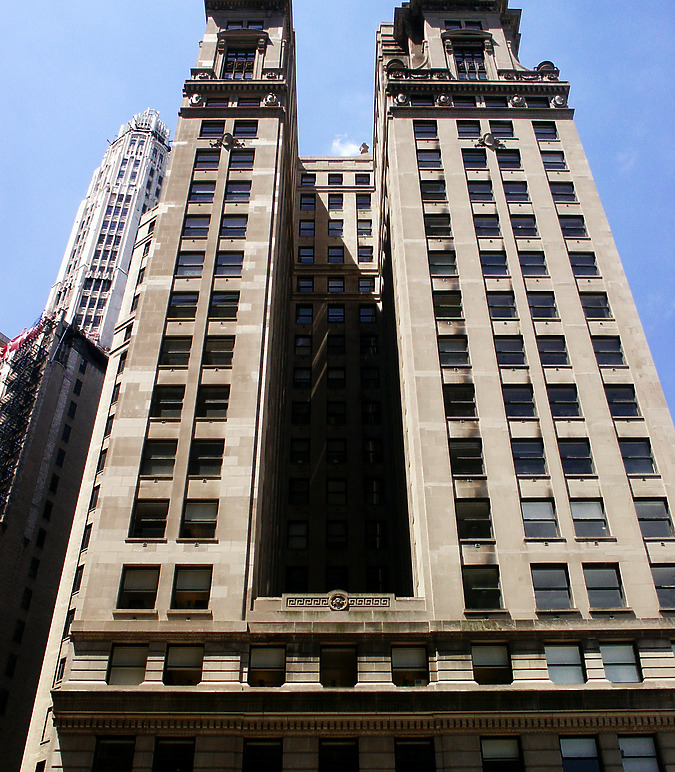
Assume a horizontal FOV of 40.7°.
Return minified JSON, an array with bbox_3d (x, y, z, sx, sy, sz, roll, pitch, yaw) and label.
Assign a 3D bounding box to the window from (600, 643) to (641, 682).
[{"bbox_3d":[11.018,10.791,35.205,1.360,1.751,0.250,0,-42,0],"label":"window"}]

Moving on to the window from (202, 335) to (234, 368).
[{"bbox_3d":[-6.302,-1.837,48.788,1.621,2.201,0.200,0,-42,0],"label":"window"}]

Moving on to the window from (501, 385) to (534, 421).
[{"bbox_3d":[9.304,0.809,46.477,1.621,2.201,0.200,0,-42,0],"label":"window"}]

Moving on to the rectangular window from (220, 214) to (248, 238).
[{"bbox_3d":[-6.207,-9.554,54.858,1.492,2.109,0.200,0,-42,0],"label":"rectangular window"}]

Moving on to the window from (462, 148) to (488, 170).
[{"bbox_3d":[9.018,-14.776,59.626,1.492,2.109,0.200,0,-42,0],"label":"window"}]

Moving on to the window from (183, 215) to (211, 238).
[{"bbox_3d":[-8.415,-9.497,54.376,1.576,2.089,0.200,0,-42,0],"label":"window"}]

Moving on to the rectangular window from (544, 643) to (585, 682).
[{"bbox_3d":[8.826,10.817,35.174,1.428,1.751,0.250,0,-42,0],"label":"rectangular window"}]

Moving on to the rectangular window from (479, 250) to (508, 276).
[{"bbox_3d":[9.247,-7.225,53.745,1.596,2.173,0.200,0,-42,0],"label":"rectangular window"}]

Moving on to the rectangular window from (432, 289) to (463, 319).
[{"bbox_3d":[6.097,-4.402,49.864,1.573,2.111,0.200,0,-42,0],"label":"rectangular window"}]

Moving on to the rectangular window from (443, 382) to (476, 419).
[{"bbox_3d":[6.128,0.808,45.606,1.492,2.109,0.200,0,-42,0],"label":"rectangular window"}]

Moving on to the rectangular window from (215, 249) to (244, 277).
[{"bbox_3d":[-6.435,-7.299,54.224,1.580,2.200,0.250,0,-42,0],"label":"rectangular window"}]

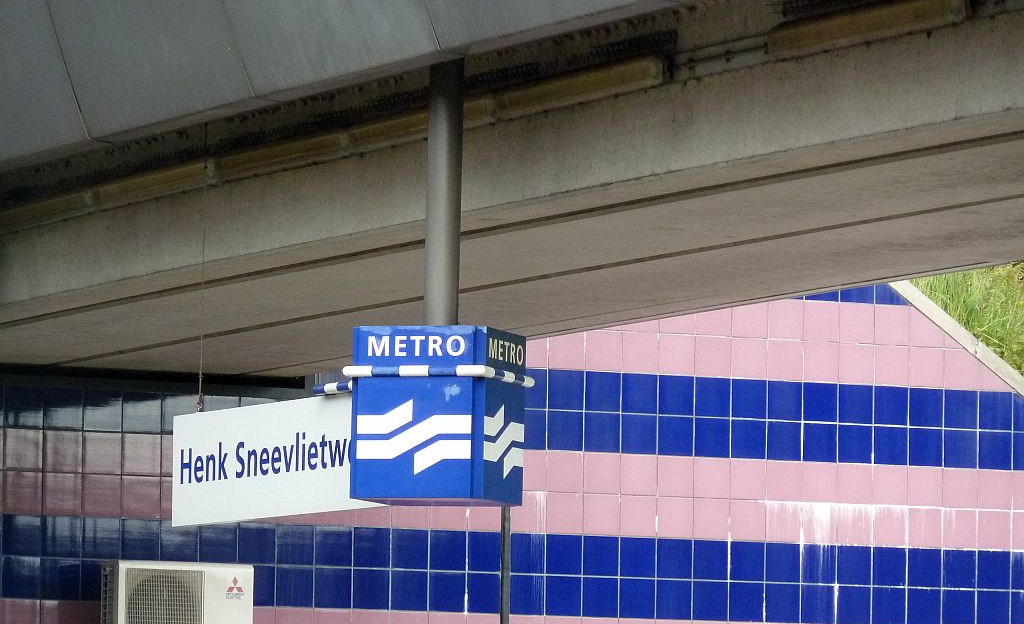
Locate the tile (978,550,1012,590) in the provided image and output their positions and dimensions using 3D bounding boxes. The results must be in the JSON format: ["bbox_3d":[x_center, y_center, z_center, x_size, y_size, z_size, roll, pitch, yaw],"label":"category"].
[{"bbox_3d":[2.908,1.558,40.176,0.236,0.236,0.010,3,-5,-26],"label":"tile"}]

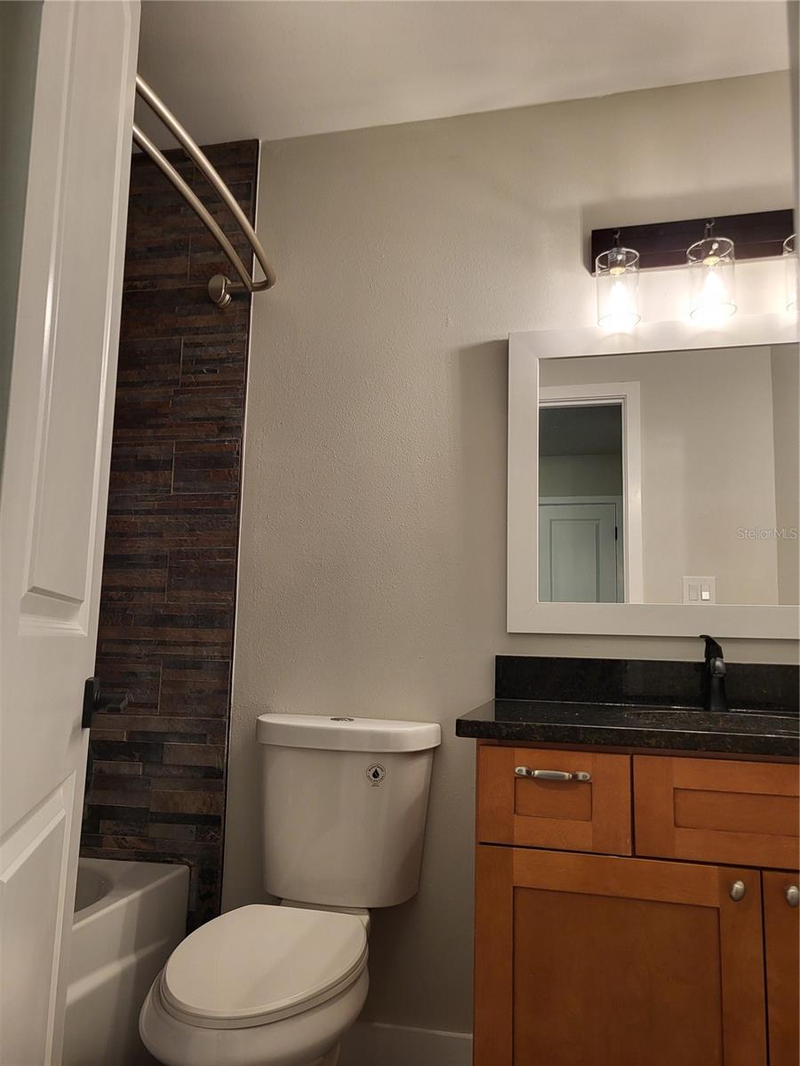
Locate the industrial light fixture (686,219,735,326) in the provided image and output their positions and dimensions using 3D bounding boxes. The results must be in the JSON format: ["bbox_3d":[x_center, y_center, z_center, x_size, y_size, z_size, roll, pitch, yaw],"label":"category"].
[{"bbox_3d":[0.721,-0.611,1.850,0.100,0.225,0.110,0,-8,14],"label":"industrial light fixture"}]

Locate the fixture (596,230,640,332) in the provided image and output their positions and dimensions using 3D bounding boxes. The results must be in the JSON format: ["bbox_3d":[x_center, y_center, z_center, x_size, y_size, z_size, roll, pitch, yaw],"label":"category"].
[{"bbox_3d":[0.519,-0.610,1.900,0.100,0.225,0.110,0,-8,14],"label":"fixture"}]

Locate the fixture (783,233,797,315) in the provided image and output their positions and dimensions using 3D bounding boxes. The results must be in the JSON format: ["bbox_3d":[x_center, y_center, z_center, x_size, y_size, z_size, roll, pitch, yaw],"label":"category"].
[{"bbox_3d":[0.920,-0.613,1.801,0.100,0.225,0.110,0,-8,14],"label":"fixture"}]

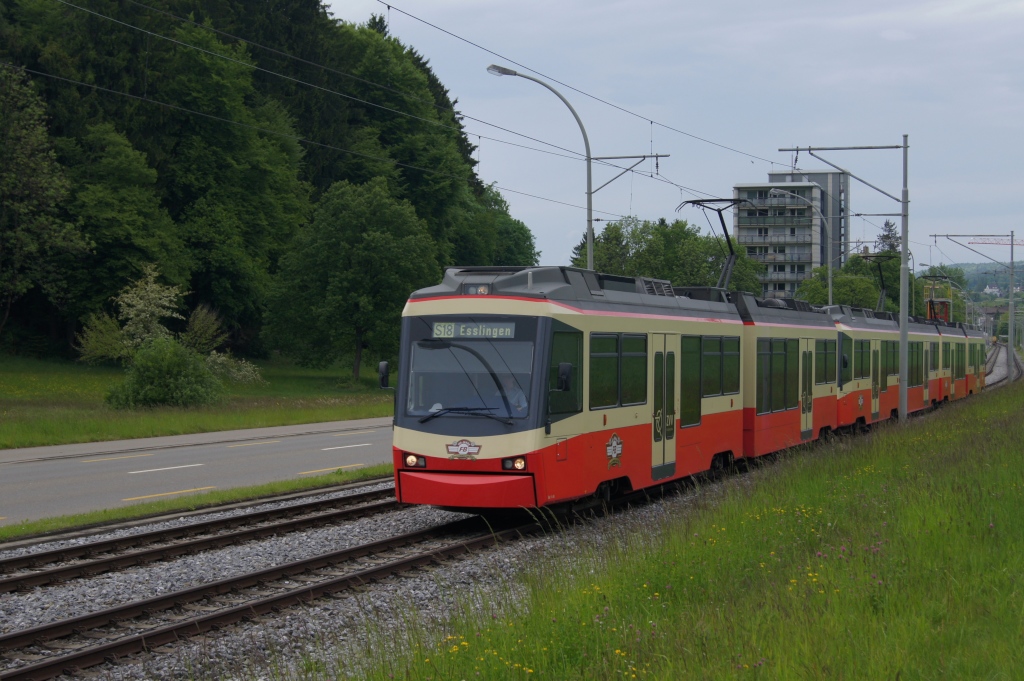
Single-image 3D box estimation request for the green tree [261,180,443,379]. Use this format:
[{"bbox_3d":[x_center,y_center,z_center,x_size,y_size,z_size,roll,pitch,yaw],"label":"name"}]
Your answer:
[{"bbox_3d":[-8.900,-3.450,95.000,9.800,11.400,9.600,0,0,0],"label":"green tree"}]

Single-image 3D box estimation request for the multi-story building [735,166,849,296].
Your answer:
[{"bbox_3d":[43.000,-10.500,259.000,15.800,30.000,17.000,0,0,17],"label":"multi-story building"}]

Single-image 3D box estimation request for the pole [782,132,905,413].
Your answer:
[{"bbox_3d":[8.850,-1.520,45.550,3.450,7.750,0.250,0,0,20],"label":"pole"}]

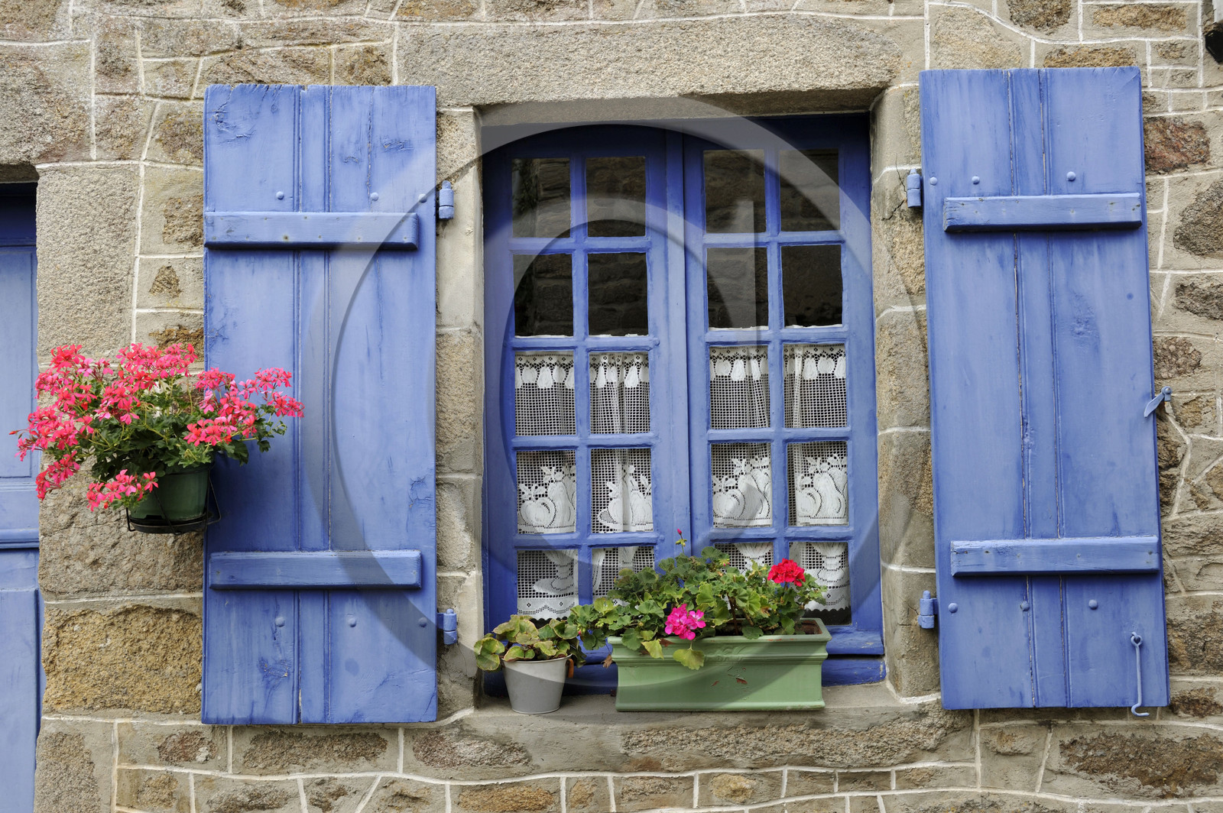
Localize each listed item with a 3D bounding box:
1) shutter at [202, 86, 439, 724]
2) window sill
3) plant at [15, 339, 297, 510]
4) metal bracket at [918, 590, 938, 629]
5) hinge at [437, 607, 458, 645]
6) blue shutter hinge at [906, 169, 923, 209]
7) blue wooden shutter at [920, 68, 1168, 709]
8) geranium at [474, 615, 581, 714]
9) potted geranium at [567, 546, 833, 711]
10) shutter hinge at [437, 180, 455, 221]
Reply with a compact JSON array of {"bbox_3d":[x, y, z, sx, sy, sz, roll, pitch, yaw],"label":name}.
[{"bbox_3d":[-0.649,-0.016,2.572,0.523,1.420,0.050,-1,-3,1],"label":"shutter"},{"bbox_3d":[0.168,0.754,2.689,1.216,0.164,0.260,-1,-3,1],"label":"window sill"},{"bbox_3d":[-0.976,0.066,2.480,0.610,0.410,0.450,-1,-3,0],"label":"plant"},{"bbox_3d":[0.738,0.473,2.690,0.047,0.090,0.038,-1,-3,0],"label":"metal bracket"},{"bbox_3d":[-0.365,0.489,2.565,0.049,0.082,0.035,-1,-3,1],"label":"hinge"},{"bbox_3d":[0.722,-0.518,2.750,0.038,0.095,0.038,-1,-3,0],"label":"blue shutter hinge"},{"bbox_3d":[0.957,-0.050,2.558,0.491,1.417,0.050,-1,-3,1],"label":"blue wooden shutter"},{"bbox_3d":[-0.189,0.593,2.662,0.236,0.218,0.230,-1,-3,1],"label":"geranium"},{"bbox_3d":[0.206,0.506,2.673,0.601,0.367,0.270,-1,-3,5],"label":"potted geranium"},{"bbox_3d":[-0.375,-0.466,2.620,0.041,0.092,0.035,-1,-3,1],"label":"shutter hinge"}]

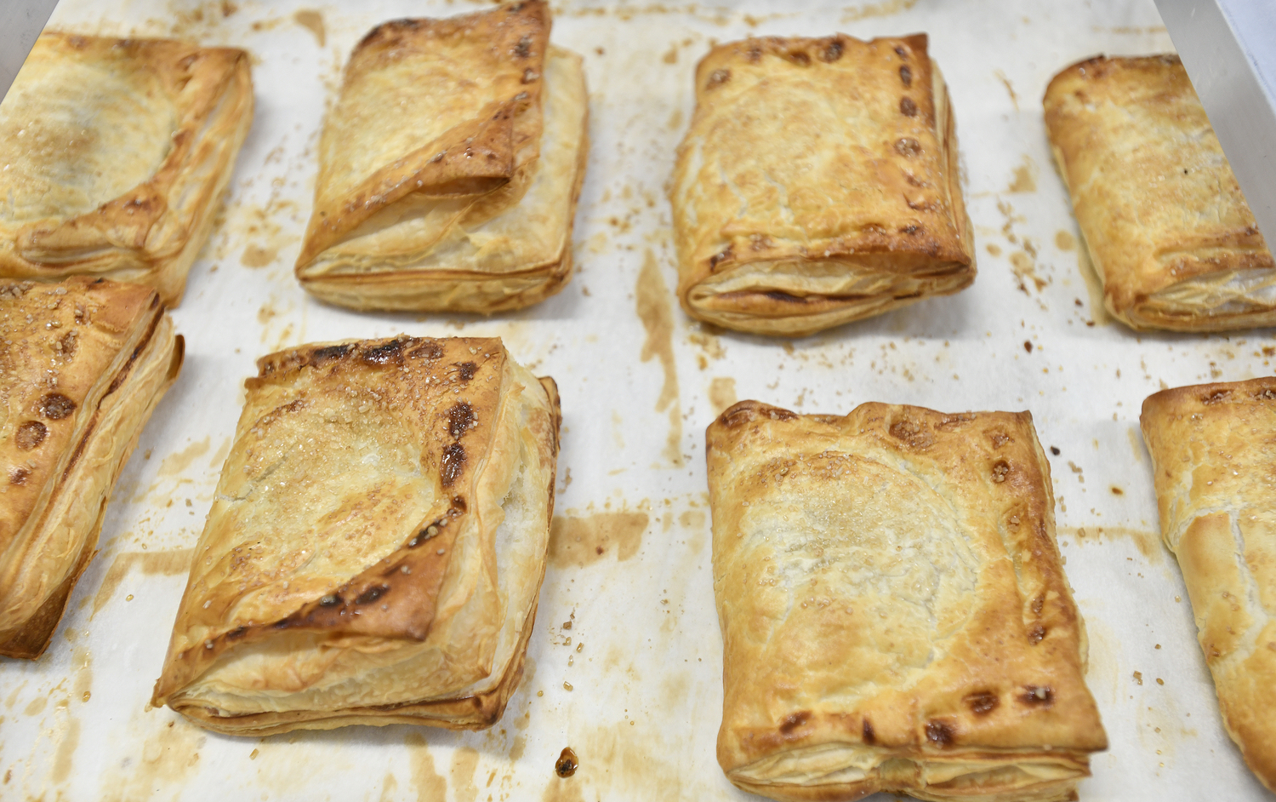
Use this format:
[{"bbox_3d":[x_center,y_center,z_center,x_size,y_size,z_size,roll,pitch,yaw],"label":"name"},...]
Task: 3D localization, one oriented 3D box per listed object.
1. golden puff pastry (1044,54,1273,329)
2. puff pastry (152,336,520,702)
[{"bbox_3d":[0.224,-0.086,0.426,0.098,0.030,0.116,-2,56,-1],"label":"golden puff pastry"},{"bbox_3d":[-0.088,0.033,0.335,0.092,0.020,0.113,3,56,2],"label":"puff pastry"}]

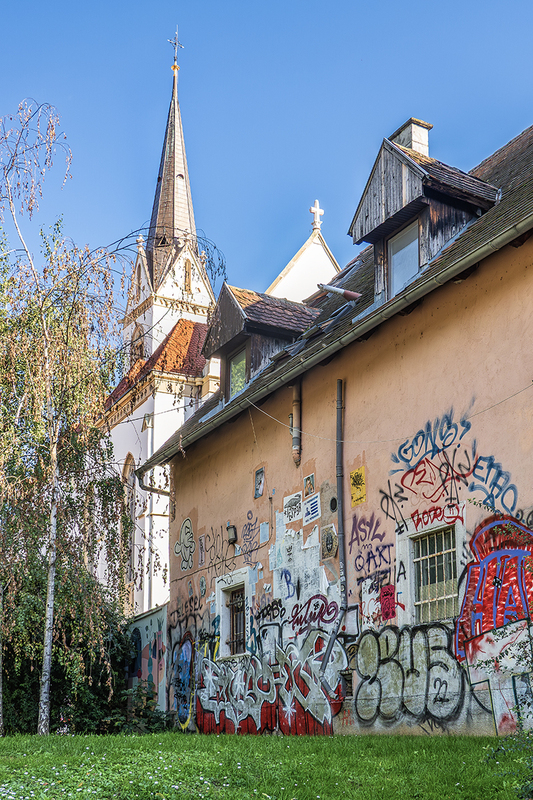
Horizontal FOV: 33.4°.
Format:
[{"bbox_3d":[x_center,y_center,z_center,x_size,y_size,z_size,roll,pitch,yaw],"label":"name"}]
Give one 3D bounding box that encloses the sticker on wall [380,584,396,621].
[{"bbox_3d":[1.642,2.732,11.970,0.010,0.424,0.292,9,-18,-28],"label":"sticker on wall"}]

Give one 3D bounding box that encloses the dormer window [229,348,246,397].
[{"bbox_3d":[-0.455,-0.449,14.046,0.100,0.779,0.578,12,-24,-28],"label":"dormer window"}]

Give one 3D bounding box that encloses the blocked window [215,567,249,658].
[{"bbox_3d":[-0.516,3.843,15.890,0.250,1.483,1.324,9,-18,-28],"label":"blocked window"}]

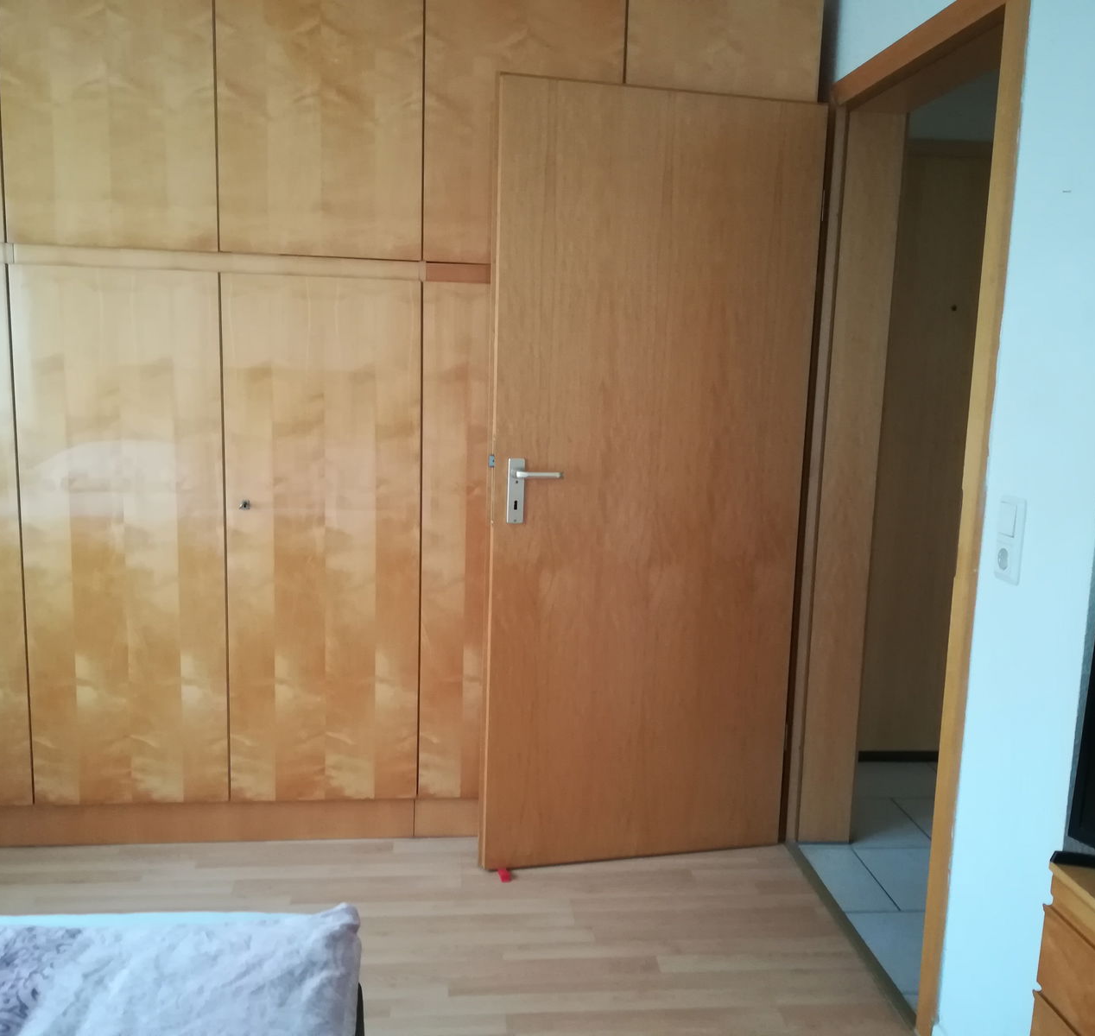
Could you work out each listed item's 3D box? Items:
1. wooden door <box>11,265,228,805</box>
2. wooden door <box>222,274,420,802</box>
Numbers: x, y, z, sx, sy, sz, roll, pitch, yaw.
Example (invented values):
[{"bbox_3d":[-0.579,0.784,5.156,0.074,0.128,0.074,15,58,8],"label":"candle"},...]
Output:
[{"bbox_3d":[-1.093,0.070,2.687,0.501,1.394,0.027,1,9,-6],"label":"wooden door"},{"bbox_3d":[-0.592,0.076,2.743,0.499,1.394,0.027,1,9,-6],"label":"wooden door"}]

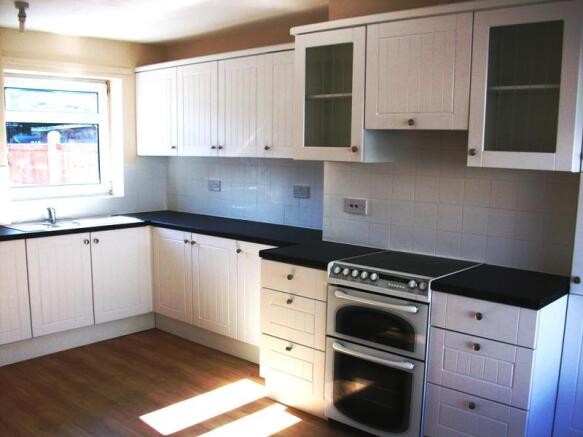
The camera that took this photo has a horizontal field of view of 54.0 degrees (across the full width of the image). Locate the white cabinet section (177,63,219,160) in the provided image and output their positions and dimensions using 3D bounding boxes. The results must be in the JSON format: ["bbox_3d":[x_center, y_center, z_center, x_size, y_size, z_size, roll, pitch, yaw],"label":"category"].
[{"bbox_3d":[-0.634,-0.865,4.650,0.516,0.717,0.331,7,9,42],"label":"white cabinet section"}]

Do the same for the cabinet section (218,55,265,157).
[{"bbox_3d":[-0.259,-0.818,4.307,0.506,0.717,0.331,7,9,42],"label":"cabinet section"}]

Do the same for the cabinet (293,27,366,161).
[{"bbox_3d":[0.312,-0.700,3.379,0.508,0.733,0.318,7,9,41],"label":"cabinet"}]

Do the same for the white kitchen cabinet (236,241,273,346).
[{"bbox_3d":[-0.009,0.505,4.074,0.488,0.706,0.581,7,9,41],"label":"white kitchen cabinet"}]

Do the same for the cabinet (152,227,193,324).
[{"bbox_3d":[-0.754,0.416,4.722,0.510,0.706,0.581,7,9,41],"label":"cabinet"}]

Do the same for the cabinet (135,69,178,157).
[{"bbox_3d":[-1.051,-0.917,5.033,0.574,0.733,0.327,7,9,41],"label":"cabinet"}]

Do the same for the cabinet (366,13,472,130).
[{"bbox_3d":[0.728,-0.738,3.008,0.595,0.556,0.318,7,9,41],"label":"cabinet"}]

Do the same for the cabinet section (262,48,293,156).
[{"bbox_3d":[0.110,-0.772,3.969,0.500,0.717,0.331,7,9,42],"label":"cabinet section"}]

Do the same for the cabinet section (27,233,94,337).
[{"bbox_3d":[-1.868,0.452,4.341,0.575,0.714,0.468,7,9,42],"label":"cabinet section"}]

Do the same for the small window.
[{"bbox_3d":[-1.933,-0.669,4.796,0.099,0.990,0.931,7,9,41],"label":"small window"}]

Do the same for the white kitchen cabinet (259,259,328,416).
[{"bbox_3d":[0.202,0.631,3.423,0.477,0.800,0.596,7,9,41],"label":"white kitchen cabinet"}]

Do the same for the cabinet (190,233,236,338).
[{"bbox_3d":[-0.377,0.461,4.394,0.492,0.706,0.581,7,9,41],"label":"cabinet"}]

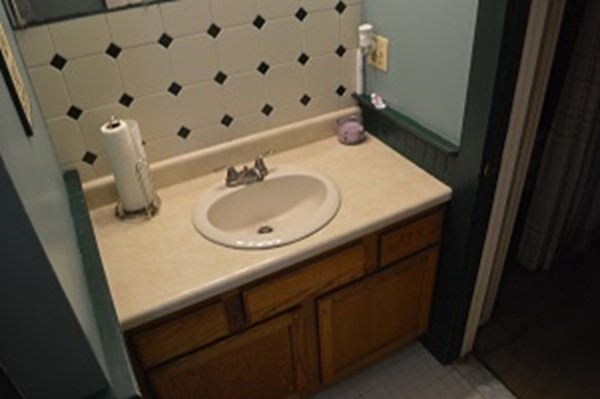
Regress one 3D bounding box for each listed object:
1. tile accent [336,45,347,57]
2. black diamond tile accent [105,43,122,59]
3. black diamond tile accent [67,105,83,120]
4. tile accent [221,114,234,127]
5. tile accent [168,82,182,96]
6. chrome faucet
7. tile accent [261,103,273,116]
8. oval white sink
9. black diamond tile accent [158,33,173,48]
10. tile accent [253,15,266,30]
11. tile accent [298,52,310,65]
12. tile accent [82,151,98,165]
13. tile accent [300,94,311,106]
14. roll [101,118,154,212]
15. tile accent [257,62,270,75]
[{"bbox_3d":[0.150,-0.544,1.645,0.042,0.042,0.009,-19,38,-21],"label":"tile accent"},{"bbox_3d":[-0.542,-0.431,1.304,0.038,0.038,0.008,-19,39,-21],"label":"black diamond tile accent"},{"bbox_3d":[-0.672,-0.257,1.342,0.038,0.038,0.008,-19,39,-21],"label":"black diamond tile accent"},{"bbox_3d":[-0.258,-0.280,1.595,0.038,0.038,0.008,-19,39,-21],"label":"tile accent"},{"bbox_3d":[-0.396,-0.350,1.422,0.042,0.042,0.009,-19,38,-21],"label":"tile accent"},{"bbox_3d":[-0.177,-0.097,1.547,0.185,0.075,0.115,-19,39,-21],"label":"chrome faucet"},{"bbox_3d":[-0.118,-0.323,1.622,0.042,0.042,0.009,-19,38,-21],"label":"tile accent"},{"bbox_3d":[-0.102,0.056,1.526,0.497,0.165,0.445,-19,39,-21],"label":"oval white sink"},{"bbox_3d":[-0.407,-0.481,1.357,0.038,0.038,0.008,-19,39,-21],"label":"black diamond tile accent"},{"bbox_3d":[-0.132,-0.579,1.466,0.038,0.038,0.008,-19,39,-21],"label":"tile accent"},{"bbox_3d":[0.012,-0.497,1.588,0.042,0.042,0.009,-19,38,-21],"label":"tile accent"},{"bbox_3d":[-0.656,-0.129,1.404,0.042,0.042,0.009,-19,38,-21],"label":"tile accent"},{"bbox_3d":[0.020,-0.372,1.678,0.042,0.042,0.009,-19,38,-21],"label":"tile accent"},{"bbox_3d":[-0.539,-0.111,1.410,0.112,0.280,0.112,-19,39,-21],"label":"roll"},{"bbox_3d":[-0.126,-0.455,1.558,0.038,0.038,0.008,-19,39,-21],"label":"tile accent"}]

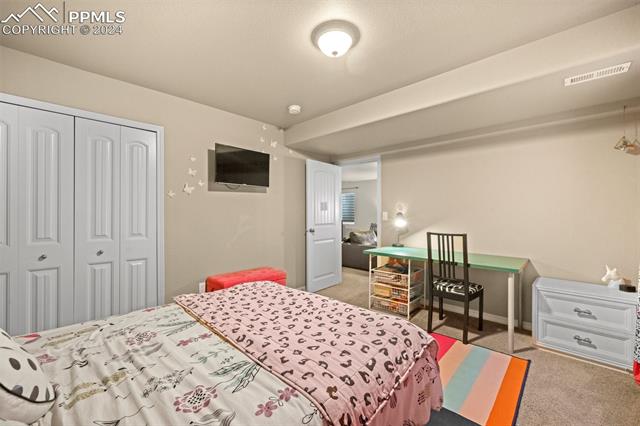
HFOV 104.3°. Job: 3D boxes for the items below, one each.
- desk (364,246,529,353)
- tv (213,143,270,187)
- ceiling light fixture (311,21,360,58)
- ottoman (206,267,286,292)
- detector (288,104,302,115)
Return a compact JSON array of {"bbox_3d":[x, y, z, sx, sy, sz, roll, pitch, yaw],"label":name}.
[{"bbox_3d":[1.340,0.853,2.854,1.540,0.735,0.620,0,0,42],"label":"desk"},{"bbox_3d":[-0.918,-0.550,3.028,0.060,0.430,0.730,0,0,44],"label":"tv"},{"bbox_3d":[0.113,-1.158,1.740,0.350,0.120,0.350,0,0,0],"label":"ceiling light fixture"},{"bbox_3d":[-0.825,0.975,2.896,0.400,0.490,0.790,0,0,44],"label":"ottoman"},{"bbox_3d":[-0.282,-1.190,2.865,0.148,0.050,0.148,0,0,0],"label":"detector"}]

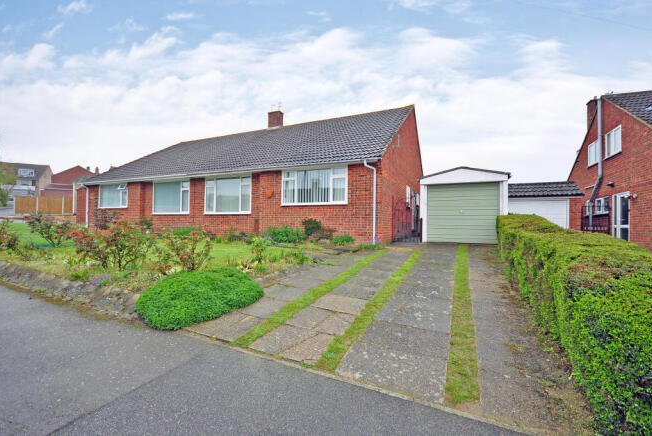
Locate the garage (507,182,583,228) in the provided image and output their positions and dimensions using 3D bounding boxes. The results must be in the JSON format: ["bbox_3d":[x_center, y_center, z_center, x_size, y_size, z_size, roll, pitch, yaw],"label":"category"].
[{"bbox_3d":[9.681,-0.145,13.535,2.950,2.790,5.400,1,1,25],"label":"garage"}]

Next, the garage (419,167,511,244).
[{"bbox_3d":[5.398,-0.428,10.982,2.550,2.444,5.150,1,1,25],"label":"garage"}]

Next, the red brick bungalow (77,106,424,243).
[{"bbox_3d":[-3.161,-2.728,17.410,16.778,6.707,13.270,1,1,25],"label":"red brick bungalow"}]

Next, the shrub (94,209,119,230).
[{"bbox_3d":[-10.207,0.070,12.700,0.970,1.040,0.950,1,1,25],"label":"shrub"}]

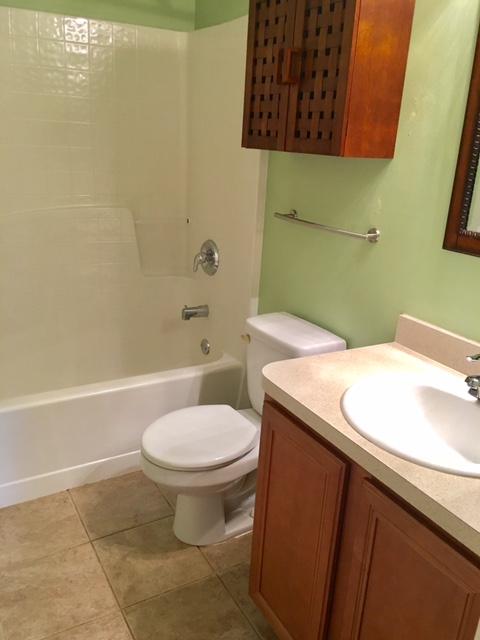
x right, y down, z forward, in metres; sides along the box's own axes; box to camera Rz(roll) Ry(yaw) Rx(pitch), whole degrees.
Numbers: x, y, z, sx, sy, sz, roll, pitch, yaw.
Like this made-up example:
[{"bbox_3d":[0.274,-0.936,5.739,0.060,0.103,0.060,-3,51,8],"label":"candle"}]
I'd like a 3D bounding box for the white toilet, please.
[{"bbox_3d":[-0.037,0.422,2.000,0.700,0.740,0.380,-9,23,-32],"label":"white toilet"}]

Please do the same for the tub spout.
[{"bbox_3d":[-0.226,-0.041,2.763,0.146,0.076,0.060,-8,22,-29],"label":"tub spout"}]

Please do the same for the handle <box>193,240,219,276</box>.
[{"bbox_3d":[-0.188,-0.307,2.686,0.090,0.180,0.180,-8,22,-29],"label":"handle"}]

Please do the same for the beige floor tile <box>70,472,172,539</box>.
[{"bbox_3d":[-0.479,0.739,2.164,0.330,0.010,0.328,-8,22,-29],"label":"beige floor tile"}]

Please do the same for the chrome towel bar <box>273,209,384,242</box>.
[{"bbox_3d":[0.292,-0.341,1.906,0.072,0.050,0.505,-8,22,-29],"label":"chrome towel bar"}]

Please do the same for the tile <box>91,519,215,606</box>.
[{"bbox_3d":[-0.312,0.840,1.897,0.330,0.010,0.332,-8,22,-29],"label":"tile"}]

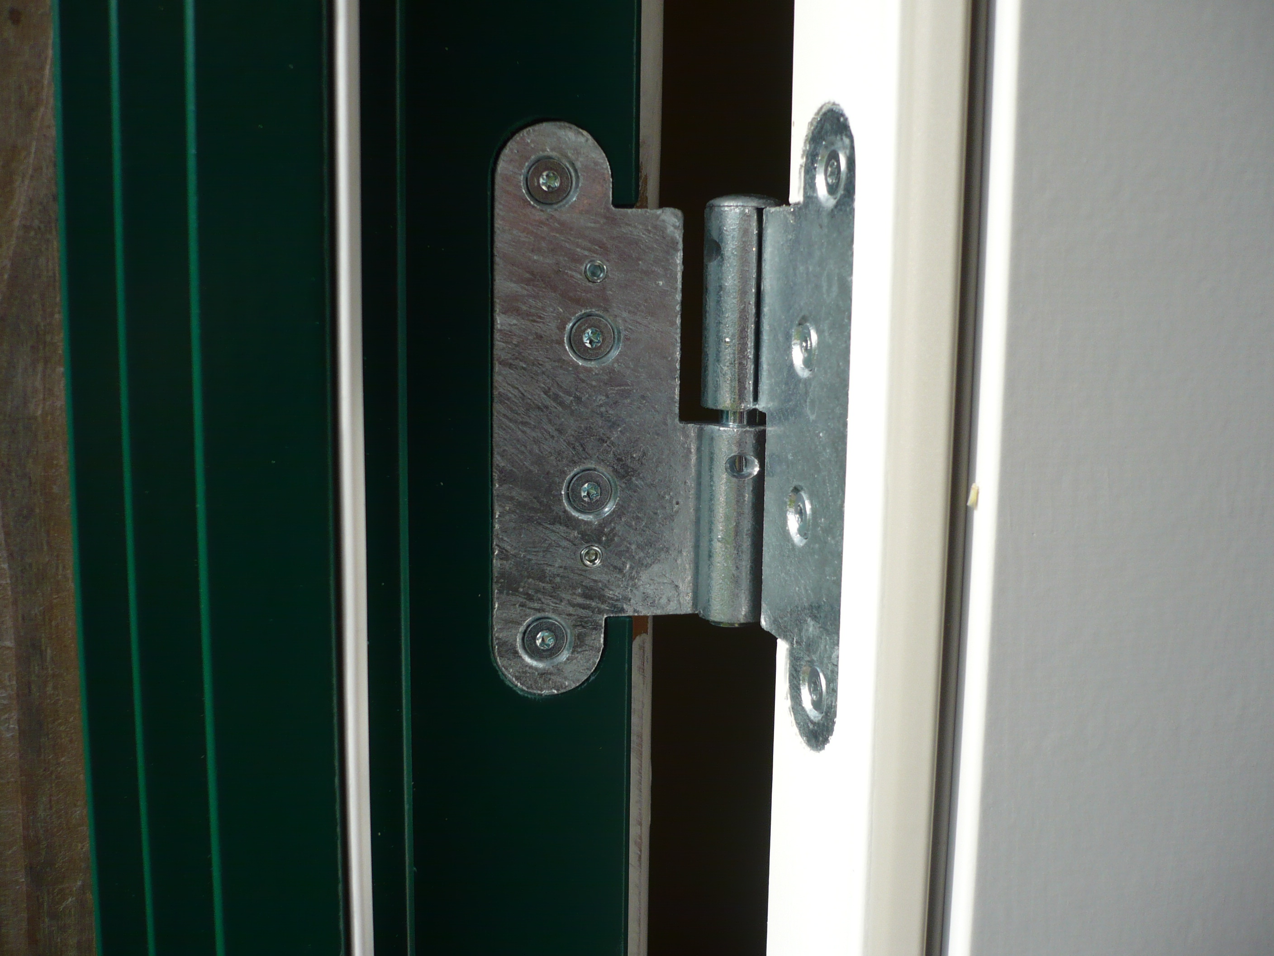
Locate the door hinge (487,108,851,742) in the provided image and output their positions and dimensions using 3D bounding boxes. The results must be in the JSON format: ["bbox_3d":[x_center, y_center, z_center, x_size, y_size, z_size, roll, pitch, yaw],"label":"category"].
[{"bbox_3d":[0.003,-0.009,0.230,0.064,0.111,0.040,1,8,1],"label":"door hinge"}]

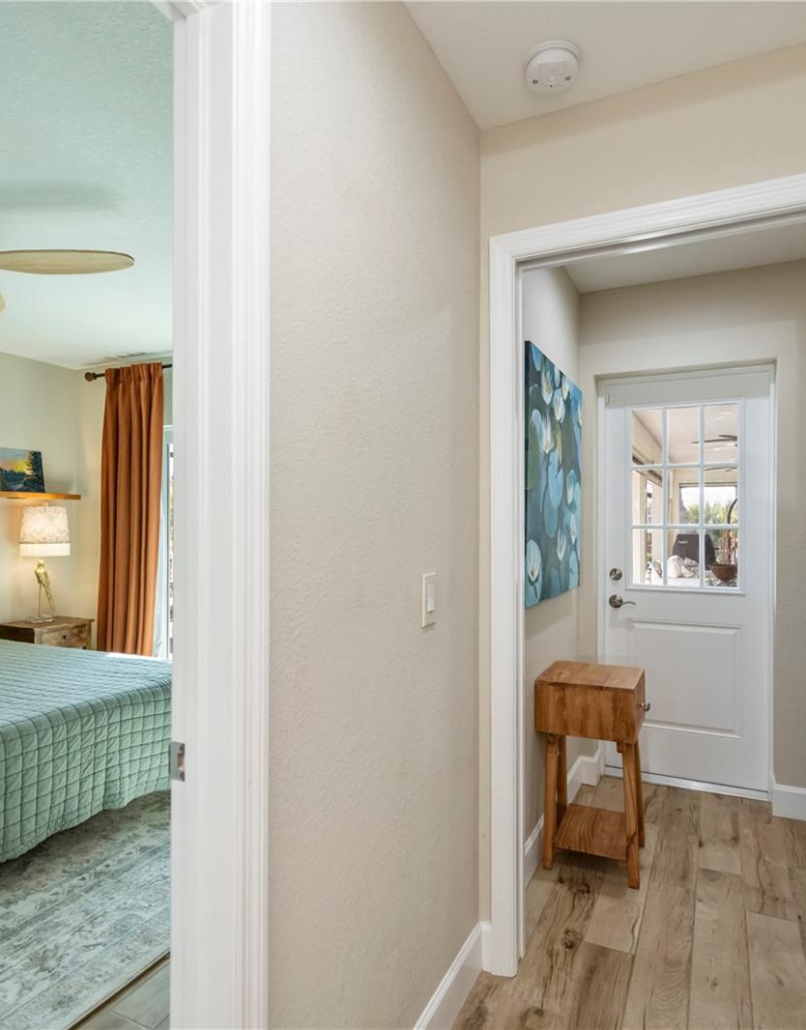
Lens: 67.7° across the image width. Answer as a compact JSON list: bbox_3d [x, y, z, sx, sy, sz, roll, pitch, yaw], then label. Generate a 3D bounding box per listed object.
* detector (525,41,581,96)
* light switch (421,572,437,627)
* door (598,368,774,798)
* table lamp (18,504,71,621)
[{"bbox_3d":[0.370,-1.100,1.483,0.132,0.040,0.132,0,0,0],"label":"detector"},{"bbox_3d":[0.066,0.201,1.427,0.011,0.118,0.071,0,0,28],"label":"light switch"},{"bbox_3d":[1.400,0.304,3.023,0.769,2.024,0.061,0,0,27],"label":"door"},{"bbox_3d":[-2.512,0.338,4.180,0.310,0.807,0.310,0,0,28],"label":"table lamp"}]

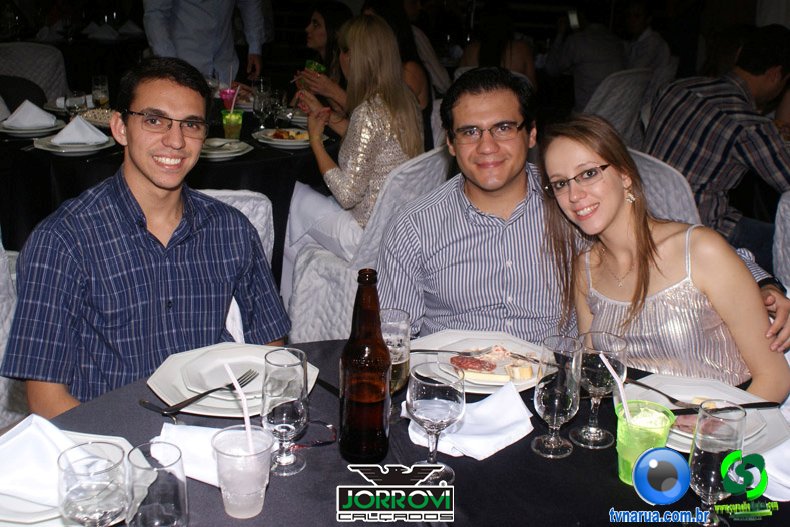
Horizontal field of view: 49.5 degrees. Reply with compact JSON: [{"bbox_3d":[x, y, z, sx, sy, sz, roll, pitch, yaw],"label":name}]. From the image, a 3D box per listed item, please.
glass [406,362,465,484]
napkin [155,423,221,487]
[{"bbox_3d":[0.056,0.229,1.214,0.080,0.162,0.080,2,19,0],"label":"glass"},{"bbox_3d":[-0.266,0.276,1.252,0.185,0.030,0.115,5,19,8],"label":"napkin"}]

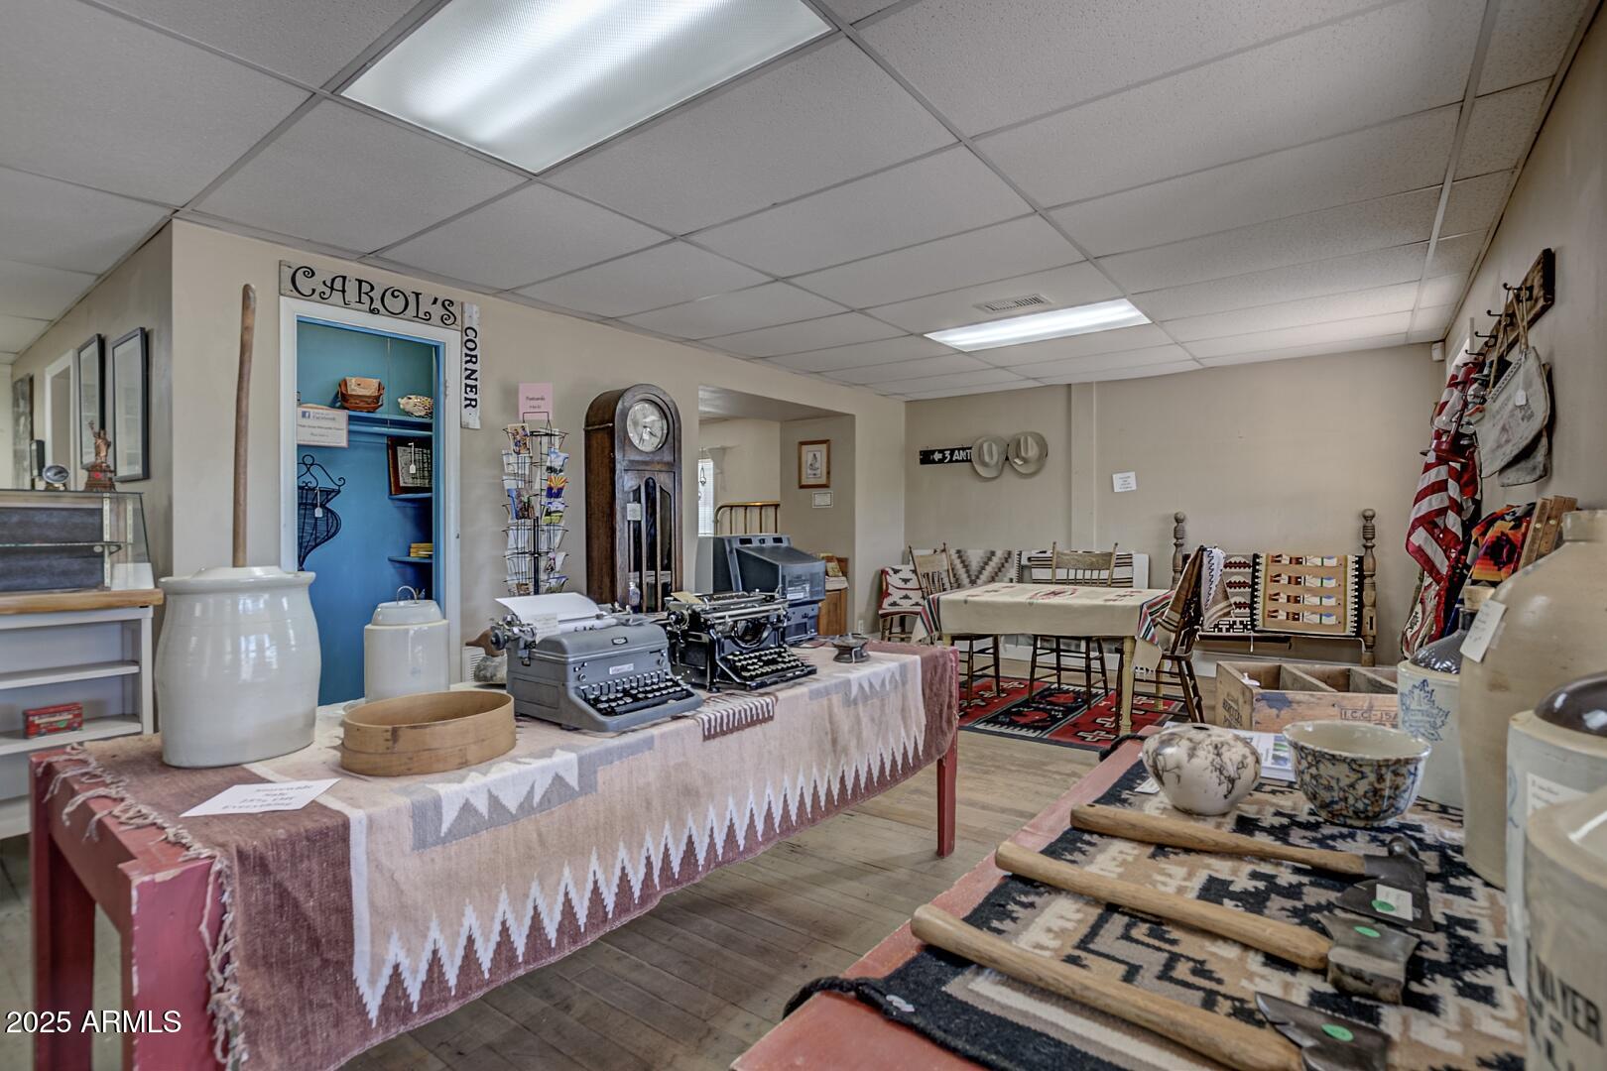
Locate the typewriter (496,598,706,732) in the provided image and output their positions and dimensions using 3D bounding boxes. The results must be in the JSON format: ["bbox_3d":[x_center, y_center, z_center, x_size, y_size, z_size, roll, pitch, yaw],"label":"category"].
[{"bbox_3d":[-0.483,0.288,1.611,0.350,0.250,0.370,1,1,42],"label":"typewriter"}]

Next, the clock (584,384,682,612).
[{"bbox_3d":[-0.950,0.143,3.769,0.290,1.935,0.445,1,1,40],"label":"clock"}]

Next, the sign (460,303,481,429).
[{"bbox_3d":[-1.601,-0.817,3.237,0.020,0.595,0.095,1,1,40],"label":"sign"}]

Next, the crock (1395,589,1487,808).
[{"bbox_3d":[0.985,0.228,0.977,0.177,0.303,0.177,0,0,-10],"label":"crock"}]

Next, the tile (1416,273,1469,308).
[{"bbox_3d":[3.420,-1.303,3.590,0.190,0.020,0.620,0,0,39],"label":"tile"}]

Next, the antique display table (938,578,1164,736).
[{"bbox_3d":[1.595,0.737,4.255,1.180,0.750,0.890,0,0,38],"label":"antique display table"}]

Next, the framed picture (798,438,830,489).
[{"bbox_3d":[0.097,-0.660,6.180,0.340,0.445,0.025,0,0,35],"label":"framed picture"}]

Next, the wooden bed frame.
[{"bbox_3d":[3.420,0.457,4.920,1.210,1.280,0.100,0,0,34],"label":"wooden bed frame"}]

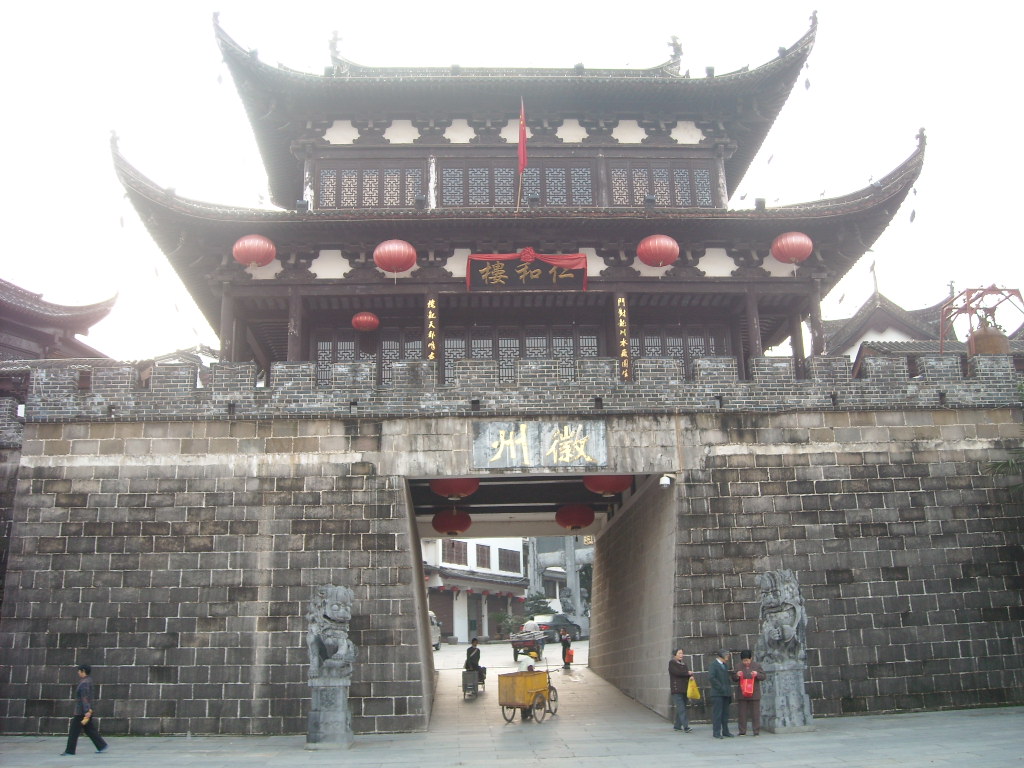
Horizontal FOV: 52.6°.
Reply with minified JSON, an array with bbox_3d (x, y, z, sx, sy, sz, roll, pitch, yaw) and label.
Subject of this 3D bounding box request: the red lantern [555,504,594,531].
[{"bbox_3d":[2.091,4.459,34.575,1.310,0.880,1.310,-1,-16,-3],"label":"red lantern"}]

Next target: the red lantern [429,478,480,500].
[{"bbox_3d":[-1.500,2.577,27.141,1.330,0.880,1.330,0,-15,-4],"label":"red lantern"}]

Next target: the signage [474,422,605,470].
[{"bbox_3d":[0.682,1.485,25.359,3.300,1.200,0.120,-1,-16,-3],"label":"signage"}]

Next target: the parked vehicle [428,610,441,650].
[{"bbox_3d":[-4.402,12.260,51.369,1.620,1.880,3.800,-1,-13,-3],"label":"parked vehicle"}]

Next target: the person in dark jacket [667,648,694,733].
[{"bbox_3d":[3.328,6.051,20.513,0.420,1.580,0.460,-8,-17,21],"label":"person in dark jacket"}]

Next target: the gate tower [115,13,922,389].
[{"bbox_3d":[0.105,-4.930,33.141,21.200,14.500,12.300,-1,-16,-3],"label":"gate tower"}]

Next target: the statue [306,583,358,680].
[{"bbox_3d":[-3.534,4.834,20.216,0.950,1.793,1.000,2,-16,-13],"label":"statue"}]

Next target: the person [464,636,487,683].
[{"bbox_3d":[-1.078,8.294,30.980,0.520,1.377,0.720,-10,-18,30],"label":"person"}]

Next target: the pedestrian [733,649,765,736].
[{"bbox_3d":[4.596,5.989,20.093,0.600,1.599,0.420,-1,-15,0],"label":"pedestrian"}]

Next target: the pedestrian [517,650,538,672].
[{"bbox_3d":[0.382,7.481,25.749,0.620,1.652,0.520,-4,-16,11],"label":"pedestrian"}]

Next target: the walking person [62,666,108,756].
[{"bbox_3d":[-8.323,6.305,20.145,0.830,1.639,0.480,0,-15,-6],"label":"walking person"}]

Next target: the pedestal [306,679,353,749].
[{"bbox_3d":[-3.421,6.178,19.404,0.860,1.250,0.840,-1,-16,-3],"label":"pedestal"}]

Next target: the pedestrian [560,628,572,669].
[{"bbox_3d":[1.944,9.495,37.168,0.330,1.400,0.400,5,-17,-22],"label":"pedestrian"}]

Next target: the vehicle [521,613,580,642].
[{"bbox_3d":[2.082,13.071,55.528,1.800,1.460,4.650,-6,-13,21],"label":"vehicle"}]

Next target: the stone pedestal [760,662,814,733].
[{"bbox_3d":[5.494,6.365,21.028,0.920,1.319,0.920,3,-16,-14],"label":"stone pedestal"}]

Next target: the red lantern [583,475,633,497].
[{"bbox_3d":[2.559,2.515,27.411,1.330,0.880,1.330,0,-15,-4],"label":"red lantern"}]

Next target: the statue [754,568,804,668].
[{"bbox_3d":[5.428,4.742,21.001,0.860,1.900,0.880,-3,-16,5],"label":"statue"}]

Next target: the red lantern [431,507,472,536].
[{"bbox_3d":[-2.007,4.647,34.749,1.330,0.880,1.330,0,-15,-4],"label":"red lantern"}]

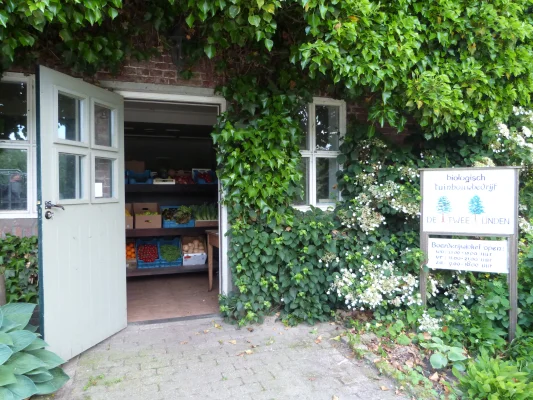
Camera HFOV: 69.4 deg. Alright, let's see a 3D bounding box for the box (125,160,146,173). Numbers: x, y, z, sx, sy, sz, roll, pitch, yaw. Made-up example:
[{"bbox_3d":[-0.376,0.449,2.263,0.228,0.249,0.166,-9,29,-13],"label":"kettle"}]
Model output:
[{"bbox_3d":[-1.892,-0.413,5.442,0.370,0.250,0.290,0,2,-16],"label":"box"}]

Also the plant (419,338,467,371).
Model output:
[{"bbox_3d":[1.301,1.128,2.830,0.330,0.170,0.290,1,2,25],"label":"plant"}]

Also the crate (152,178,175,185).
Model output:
[{"bbox_3d":[-1.368,-0.275,5.146,0.285,0.085,0.370,0,12,-16],"label":"crate"}]

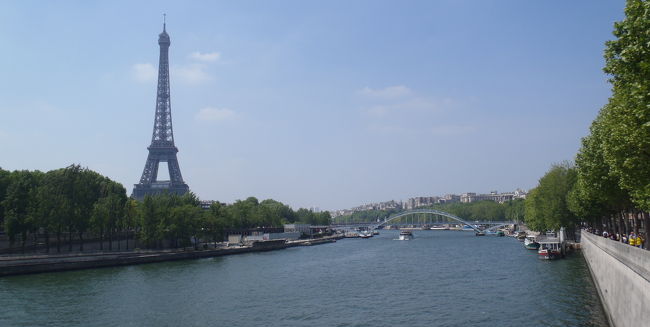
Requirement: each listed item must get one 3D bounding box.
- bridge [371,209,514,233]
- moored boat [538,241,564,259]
[{"bbox_3d":[68.645,38.776,352.000,118.000,16.500,8.000,-1,-6,-1],"label":"bridge"},{"bbox_3d":[63.644,24.418,150.427,5.500,4.700,19.000,-3,-7,20],"label":"moored boat"}]

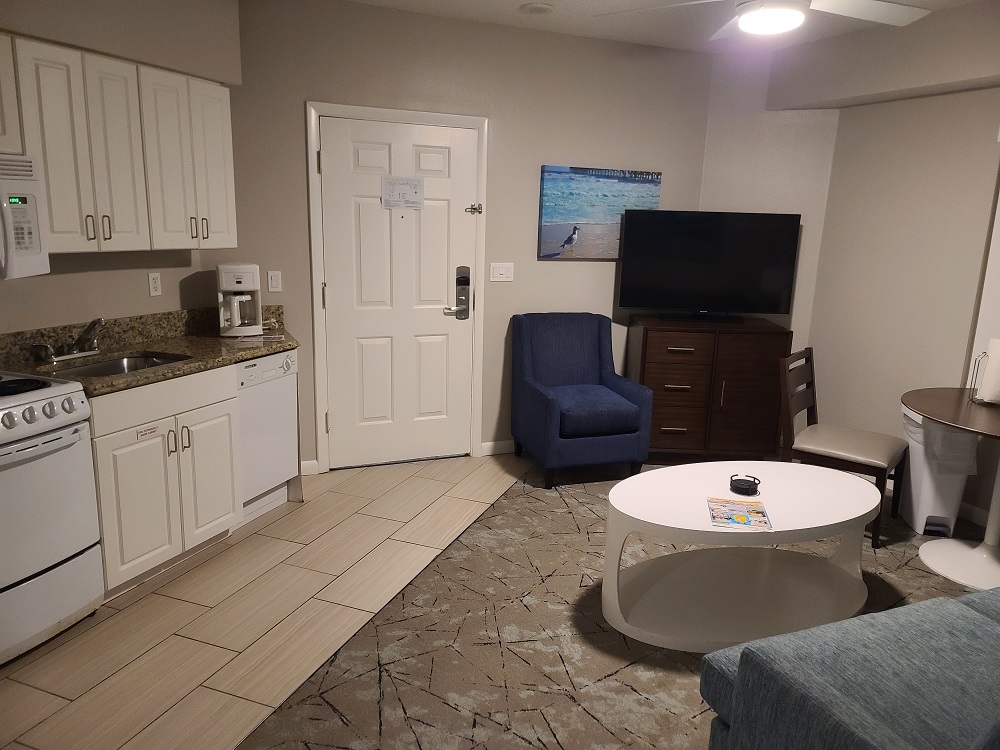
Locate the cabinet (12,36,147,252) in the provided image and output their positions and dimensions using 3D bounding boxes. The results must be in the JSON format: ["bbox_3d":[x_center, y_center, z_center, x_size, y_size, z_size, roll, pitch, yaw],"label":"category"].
[{"bbox_3d":[-1.787,-0.895,2.954,0.325,0.766,0.536,7,13,21],"label":"cabinet"}]

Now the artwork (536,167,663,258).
[{"bbox_3d":[0.656,-1.036,4.708,0.886,0.587,0.037,-4,13,-23],"label":"artwork"}]

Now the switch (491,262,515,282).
[{"bbox_3d":[0.016,-0.641,4.540,0.160,0.114,0.012,-4,13,-23],"label":"switch"}]

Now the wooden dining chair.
[{"bbox_3d":[1.798,0.349,3.793,0.550,0.867,0.495,11,16,37],"label":"wooden dining chair"}]

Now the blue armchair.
[{"bbox_3d":[0.489,0.122,4.482,0.675,0.945,0.700,-2,13,-16],"label":"blue armchair"}]

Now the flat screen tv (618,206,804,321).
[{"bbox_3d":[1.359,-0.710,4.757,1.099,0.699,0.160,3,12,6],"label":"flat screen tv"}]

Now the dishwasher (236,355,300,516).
[{"bbox_3d":[-1.416,0.286,3.706,0.600,0.832,0.434,7,13,21],"label":"dishwasher"}]

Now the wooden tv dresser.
[{"bbox_3d":[1.331,0.103,4.783,0.902,0.899,0.560,2,12,1],"label":"wooden tv dresser"}]

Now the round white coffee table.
[{"bbox_3d":[1.005,0.701,3.004,1.190,0.476,0.745,-3,13,-19],"label":"round white coffee table"}]

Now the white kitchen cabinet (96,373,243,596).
[{"bbox_3d":[-1.645,0.375,3.169,0.610,0.797,0.746,7,13,21],"label":"white kitchen cabinet"}]

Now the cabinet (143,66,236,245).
[{"bbox_3d":[-1.583,-0.996,3.439,0.325,0.766,0.534,7,13,21],"label":"cabinet"}]

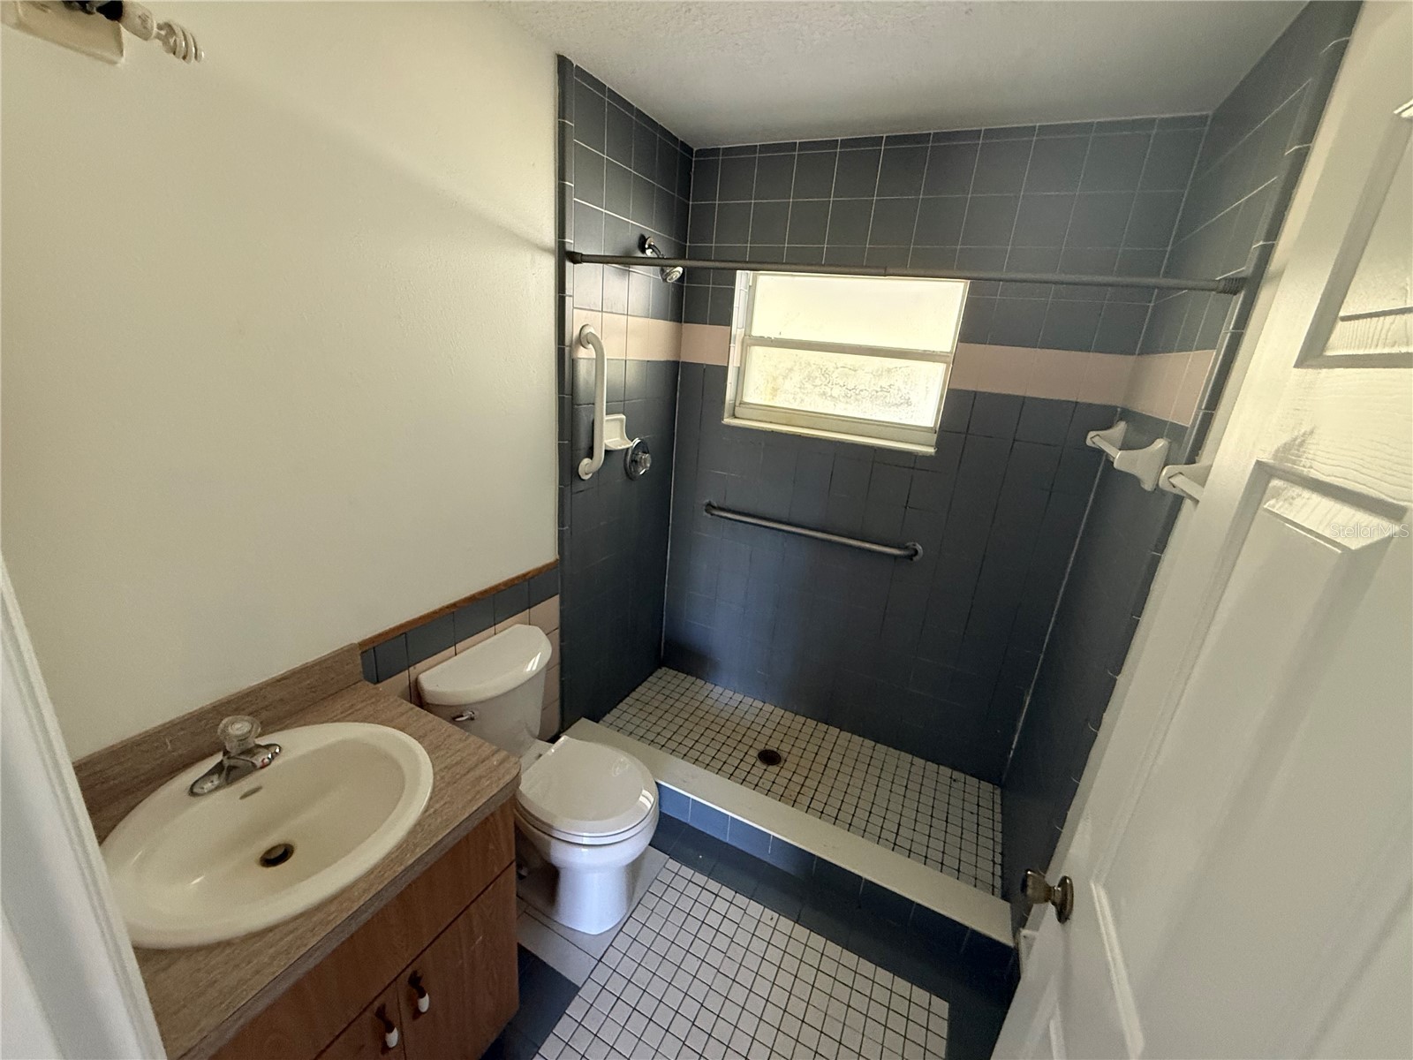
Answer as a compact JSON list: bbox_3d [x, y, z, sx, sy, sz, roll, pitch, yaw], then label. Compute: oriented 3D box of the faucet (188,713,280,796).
[{"bbox_3d":[-0.865,0.422,1.061,0.140,0.105,0.154,13,20,24],"label":"faucet"}]

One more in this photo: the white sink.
[{"bbox_3d":[-0.772,0.572,1.049,0.488,0.170,0.495,13,20,24],"label":"white sink"}]

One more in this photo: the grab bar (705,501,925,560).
[{"bbox_3d":[0.403,0.001,2.397,0.959,0.074,0.066,13,20,24],"label":"grab bar"}]

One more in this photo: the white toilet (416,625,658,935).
[{"bbox_3d":[-0.454,0.780,1.716,0.640,0.765,0.440,12,19,21],"label":"white toilet"}]

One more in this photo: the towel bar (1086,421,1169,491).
[{"bbox_3d":[1.119,-0.218,1.556,0.083,0.123,0.585,13,20,24],"label":"towel bar"}]

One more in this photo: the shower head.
[{"bbox_3d":[-0.153,-0.971,2.068,0.180,0.165,0.090,13,20,24],"label":"shower head"}]

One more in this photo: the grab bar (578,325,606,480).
[{"bbox_3d":[-0.387,-0.425,1.982,0.064,0.532,0.078,13,20,24],"label":"grab bar"}]

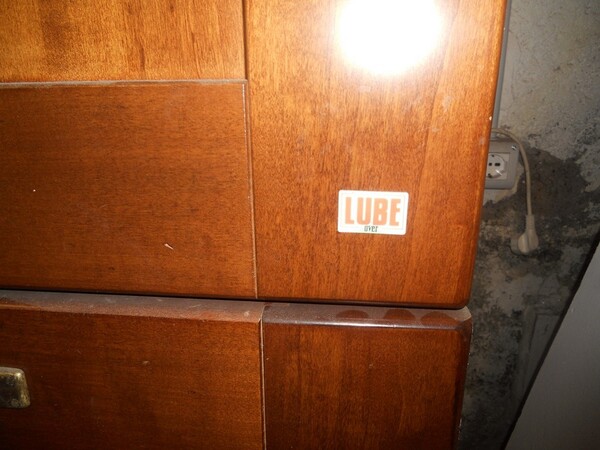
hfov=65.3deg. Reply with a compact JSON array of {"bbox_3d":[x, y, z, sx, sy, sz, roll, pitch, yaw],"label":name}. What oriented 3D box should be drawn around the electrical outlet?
[{"bbox_3d":[0.327,-0.106,0.801,0.078,0.080,0.038,1,18,5],"label":"electrical outlet"}]

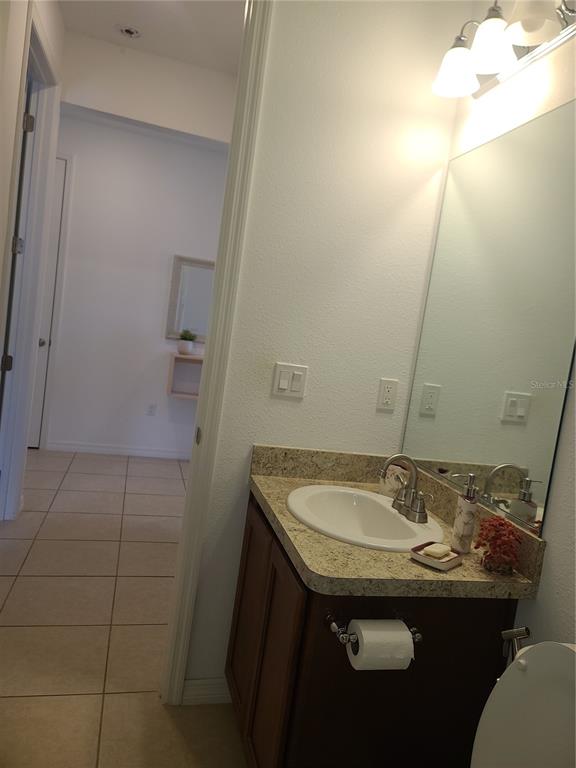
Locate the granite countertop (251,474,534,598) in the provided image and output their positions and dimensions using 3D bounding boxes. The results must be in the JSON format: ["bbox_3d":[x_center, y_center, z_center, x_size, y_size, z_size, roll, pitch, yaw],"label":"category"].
[{"bbox_3d":[0.234,0.415,1.633,0.564,0.041,0.786,6,6,-15],"label":"granite countertop"}]

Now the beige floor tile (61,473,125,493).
[{"bbox_3d":[-1.498,0.774,4.310,0.459,0.010,0.455,6,5,-15],"label":"beige floor tile"}]

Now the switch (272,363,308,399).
[{"bbox_3d":[0.009,-0.009,1.921,0.116,0.116,0.012,6,5,-15],"label":"switch"}]

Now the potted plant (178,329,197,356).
[{"bbox_3d":[-0.916,-0.378,5.078,0.150,0.225,0.150,6,5,-15],"label":"potted plant"}]

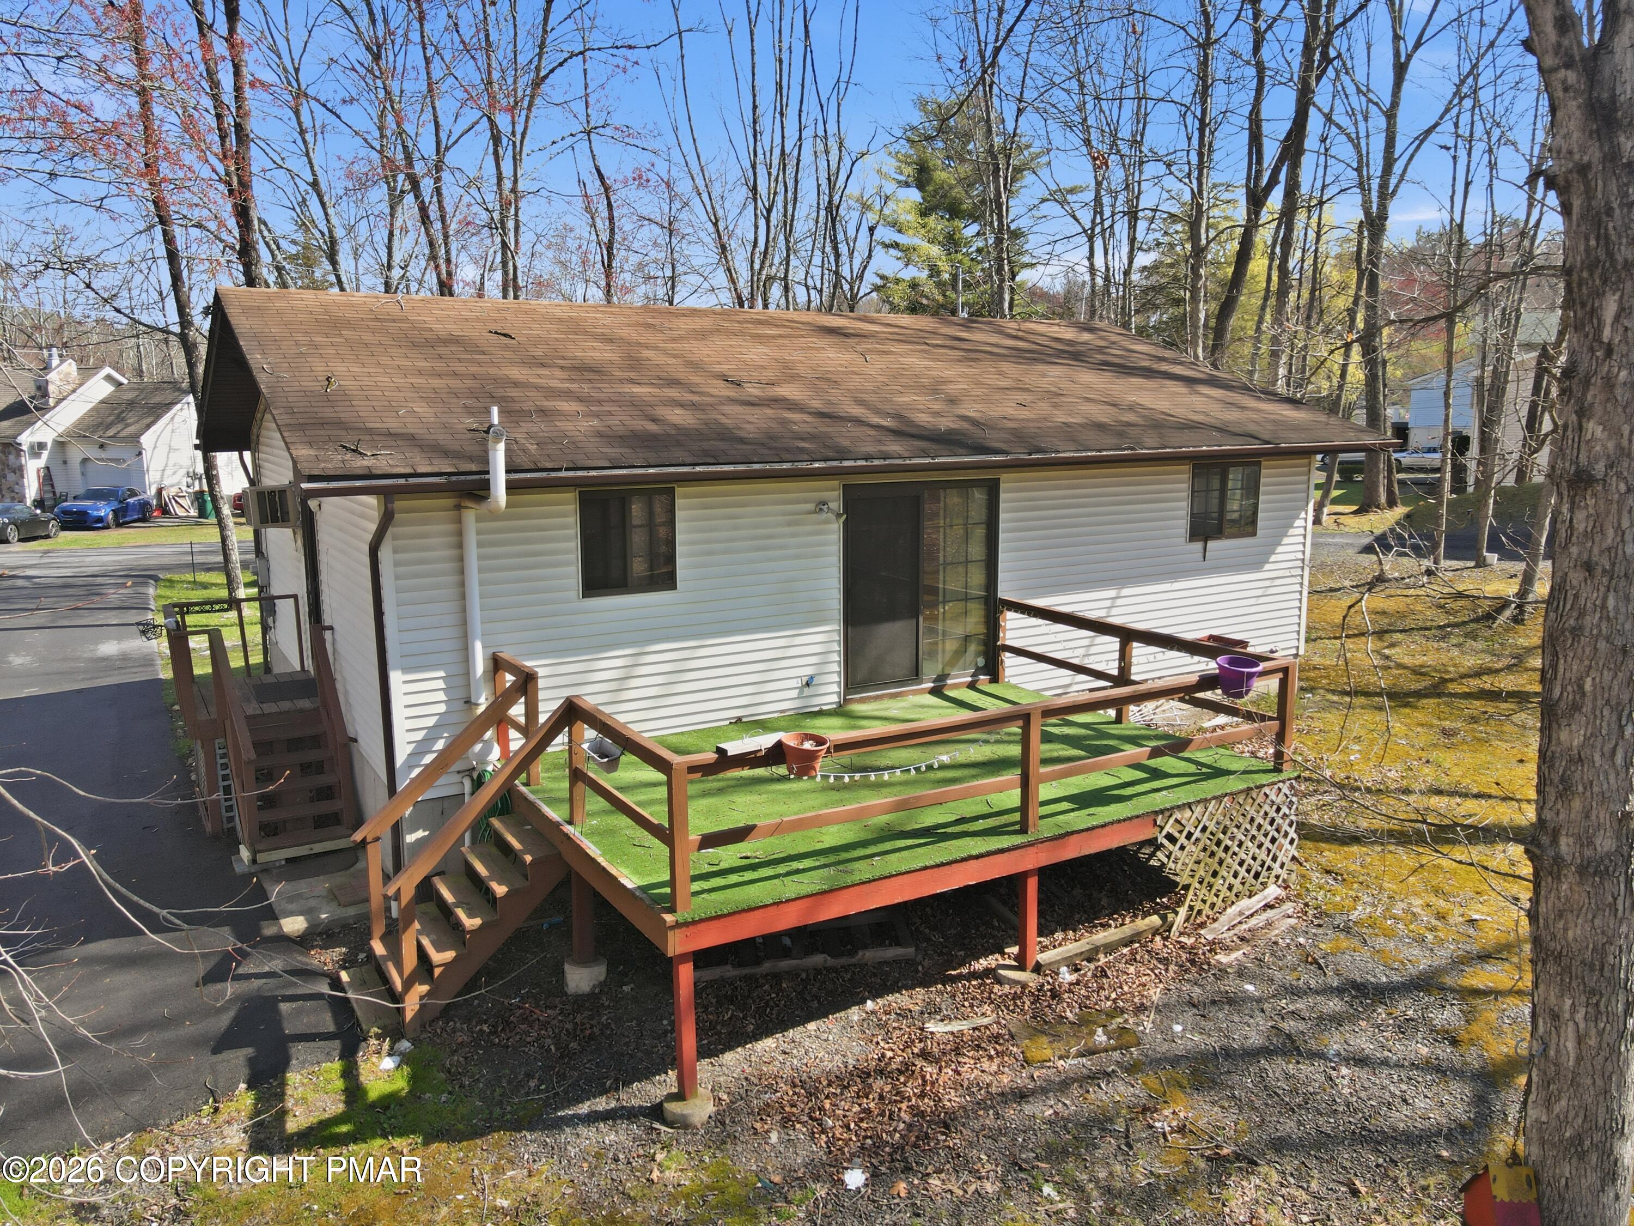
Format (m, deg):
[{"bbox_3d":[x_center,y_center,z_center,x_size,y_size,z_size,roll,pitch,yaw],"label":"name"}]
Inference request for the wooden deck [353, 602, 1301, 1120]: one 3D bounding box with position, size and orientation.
[{"bbox_3d":[0.052,1.376,8.614,6.400,2.040,3.660,-6,11,-31],"label":"wooden deck"}]

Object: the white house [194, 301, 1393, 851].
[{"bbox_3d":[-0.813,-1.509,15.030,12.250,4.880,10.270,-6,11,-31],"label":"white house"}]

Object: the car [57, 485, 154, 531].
[{"bbox_3d":[-27.265,-4.113,43.616,1.860,1.410,4.600,-1,10,-4],"label":"car"}]

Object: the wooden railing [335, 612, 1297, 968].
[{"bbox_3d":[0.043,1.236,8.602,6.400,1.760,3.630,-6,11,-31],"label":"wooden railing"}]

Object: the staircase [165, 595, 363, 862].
[{"bbox_3d":[-5.240,0.915,10.709,1.230,1.750,3.450,-6,11,-31],"label":"staircase"}]

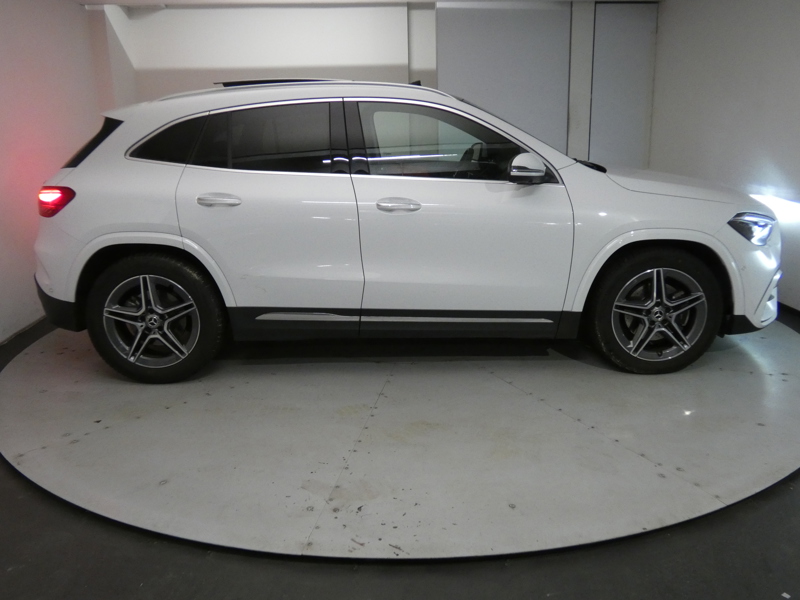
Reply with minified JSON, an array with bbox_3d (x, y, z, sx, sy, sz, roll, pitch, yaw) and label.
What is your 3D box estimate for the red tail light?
[{"bbox_3d":[-1.867,-0.534,3.781,0.320,0.175,0.300,-1,13,0],"label":"red tail light"}]

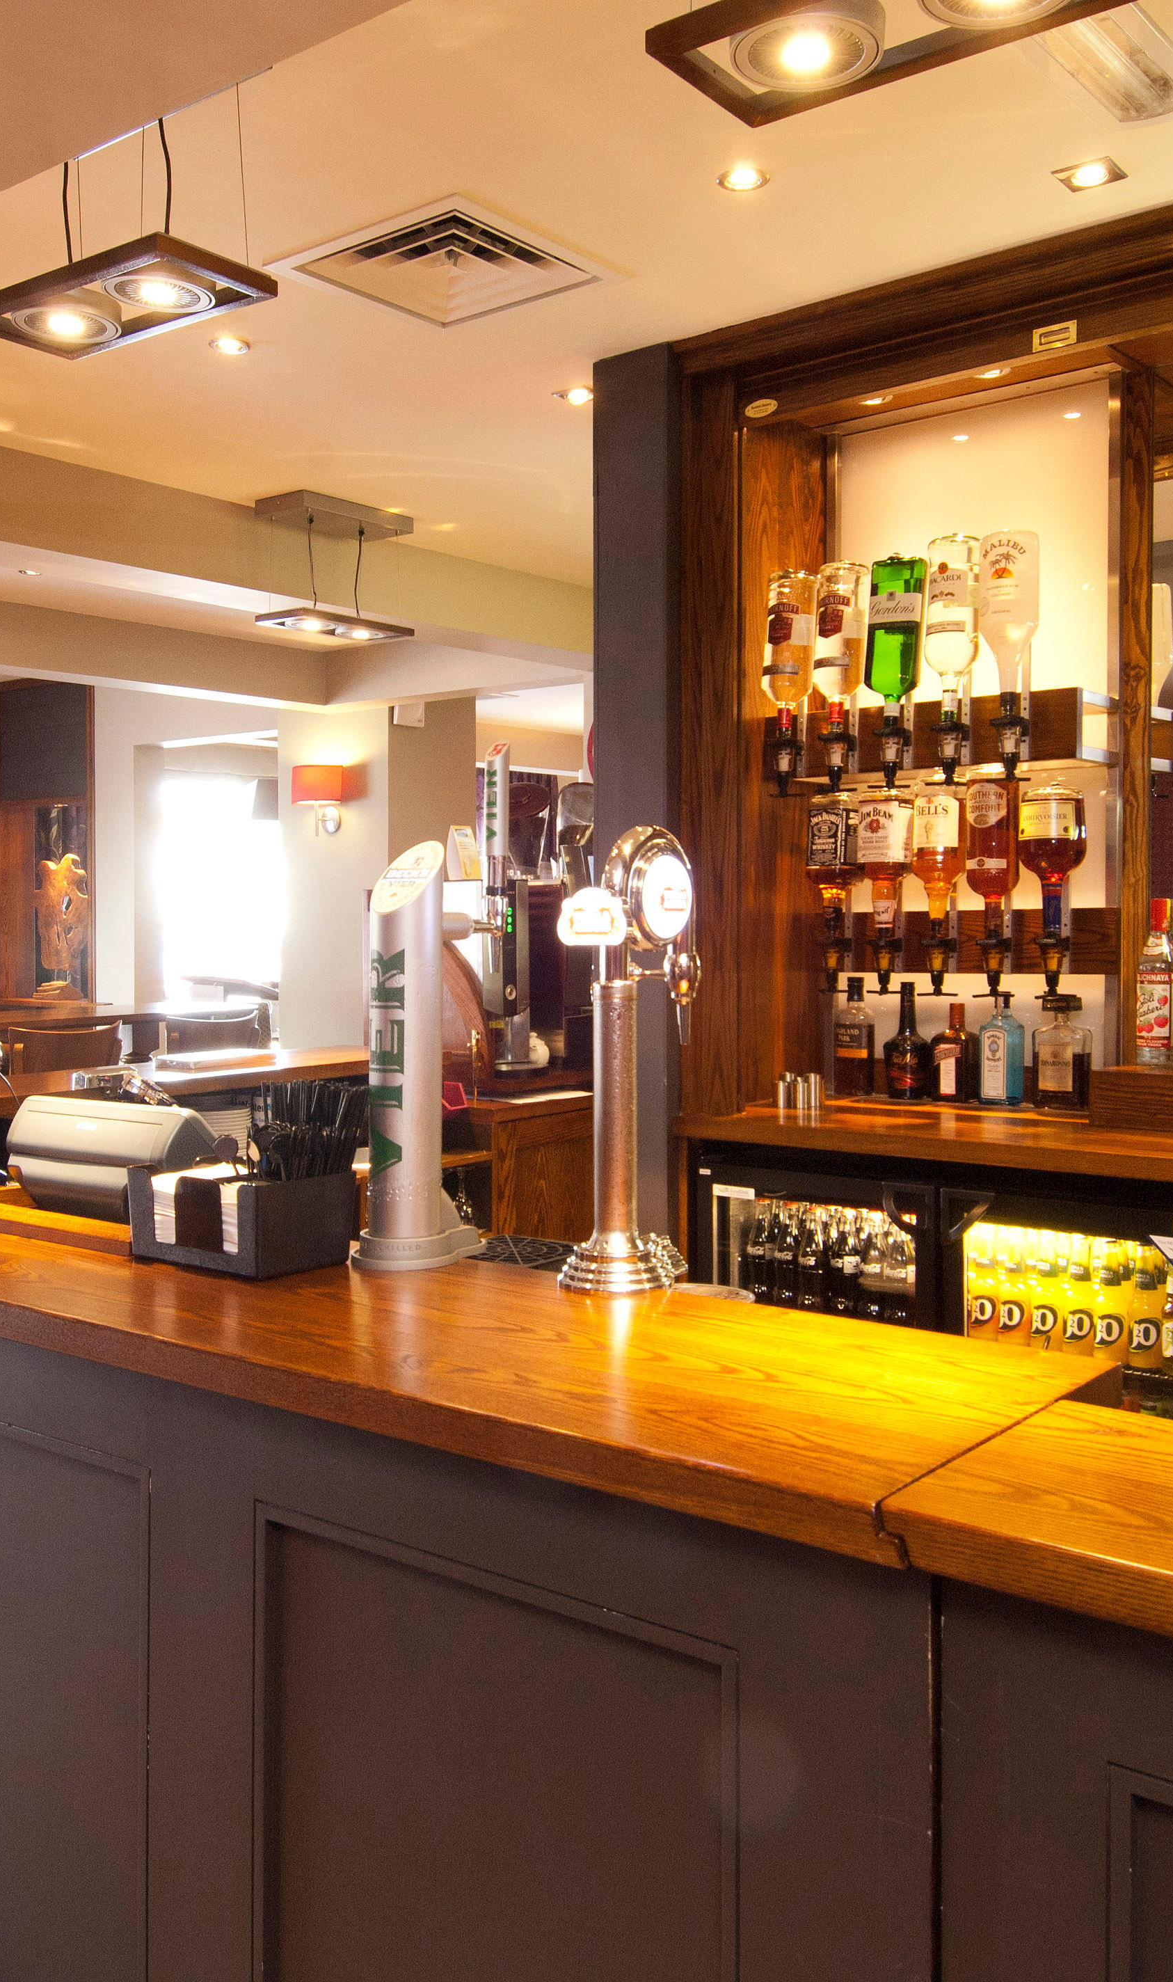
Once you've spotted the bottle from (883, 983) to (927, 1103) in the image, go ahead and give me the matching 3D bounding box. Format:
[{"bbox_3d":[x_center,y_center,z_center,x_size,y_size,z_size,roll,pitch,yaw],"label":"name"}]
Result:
[{"bbox_3d":[0.690,0.114,3.410,0.086,0.253,0.080,1,3,30],"label":"bottle"}]

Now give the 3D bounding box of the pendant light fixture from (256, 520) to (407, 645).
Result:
[{"bbox_3d":[-0.724,-1.197,4.575,0.190,0.310,0.420,1,3,39],"label":"pendant light fixture"}]

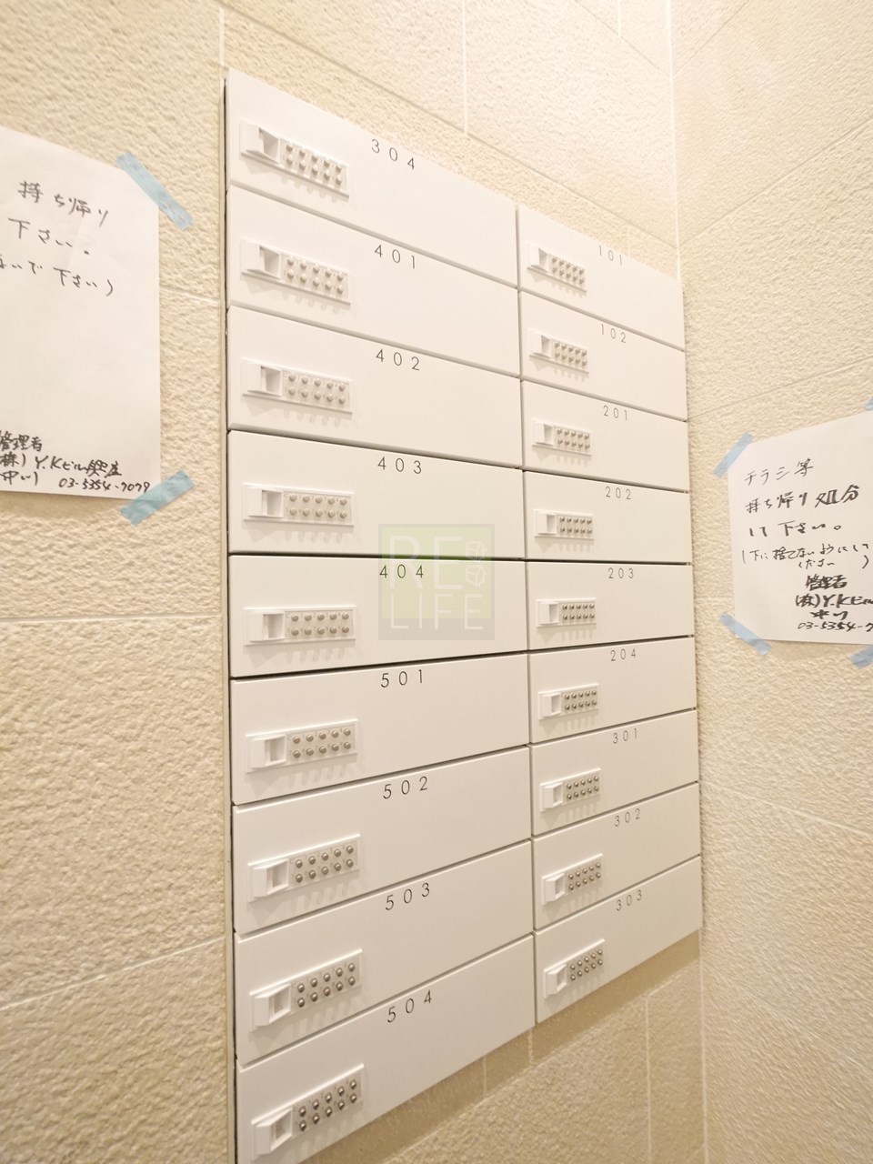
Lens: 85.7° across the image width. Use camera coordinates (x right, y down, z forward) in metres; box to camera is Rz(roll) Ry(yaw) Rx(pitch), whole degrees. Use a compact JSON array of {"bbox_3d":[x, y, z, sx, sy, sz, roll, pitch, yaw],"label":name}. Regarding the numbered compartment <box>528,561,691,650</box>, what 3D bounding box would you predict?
[{"bbox_3d":[0.273,0.032,0.717,0.353,0.115,0.040,0,-2,-29],"label":"numbered compartment"}]

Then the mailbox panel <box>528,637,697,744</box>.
[{"bbox_3d":[0.276,0.152,0.714,0.353,0.115,0.040,0,-2,-29],"label":"mailbox panel"}]

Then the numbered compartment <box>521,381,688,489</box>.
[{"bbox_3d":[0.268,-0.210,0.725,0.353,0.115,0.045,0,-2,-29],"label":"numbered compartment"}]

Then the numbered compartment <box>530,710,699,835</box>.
[{"bbox_3d":[0.278,0.273,0.710,0.353,0.115,0.040,0,-2,-29],"label":"numbered compartment"}]

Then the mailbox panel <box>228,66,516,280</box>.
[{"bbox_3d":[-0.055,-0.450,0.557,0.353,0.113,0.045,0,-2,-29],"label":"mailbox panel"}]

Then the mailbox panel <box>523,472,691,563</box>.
[{"bbox_3d":[0.270,-0.089,0.722,0.353,0.115,0.045,0,-2,-29],"label":"mailbox panel"}]

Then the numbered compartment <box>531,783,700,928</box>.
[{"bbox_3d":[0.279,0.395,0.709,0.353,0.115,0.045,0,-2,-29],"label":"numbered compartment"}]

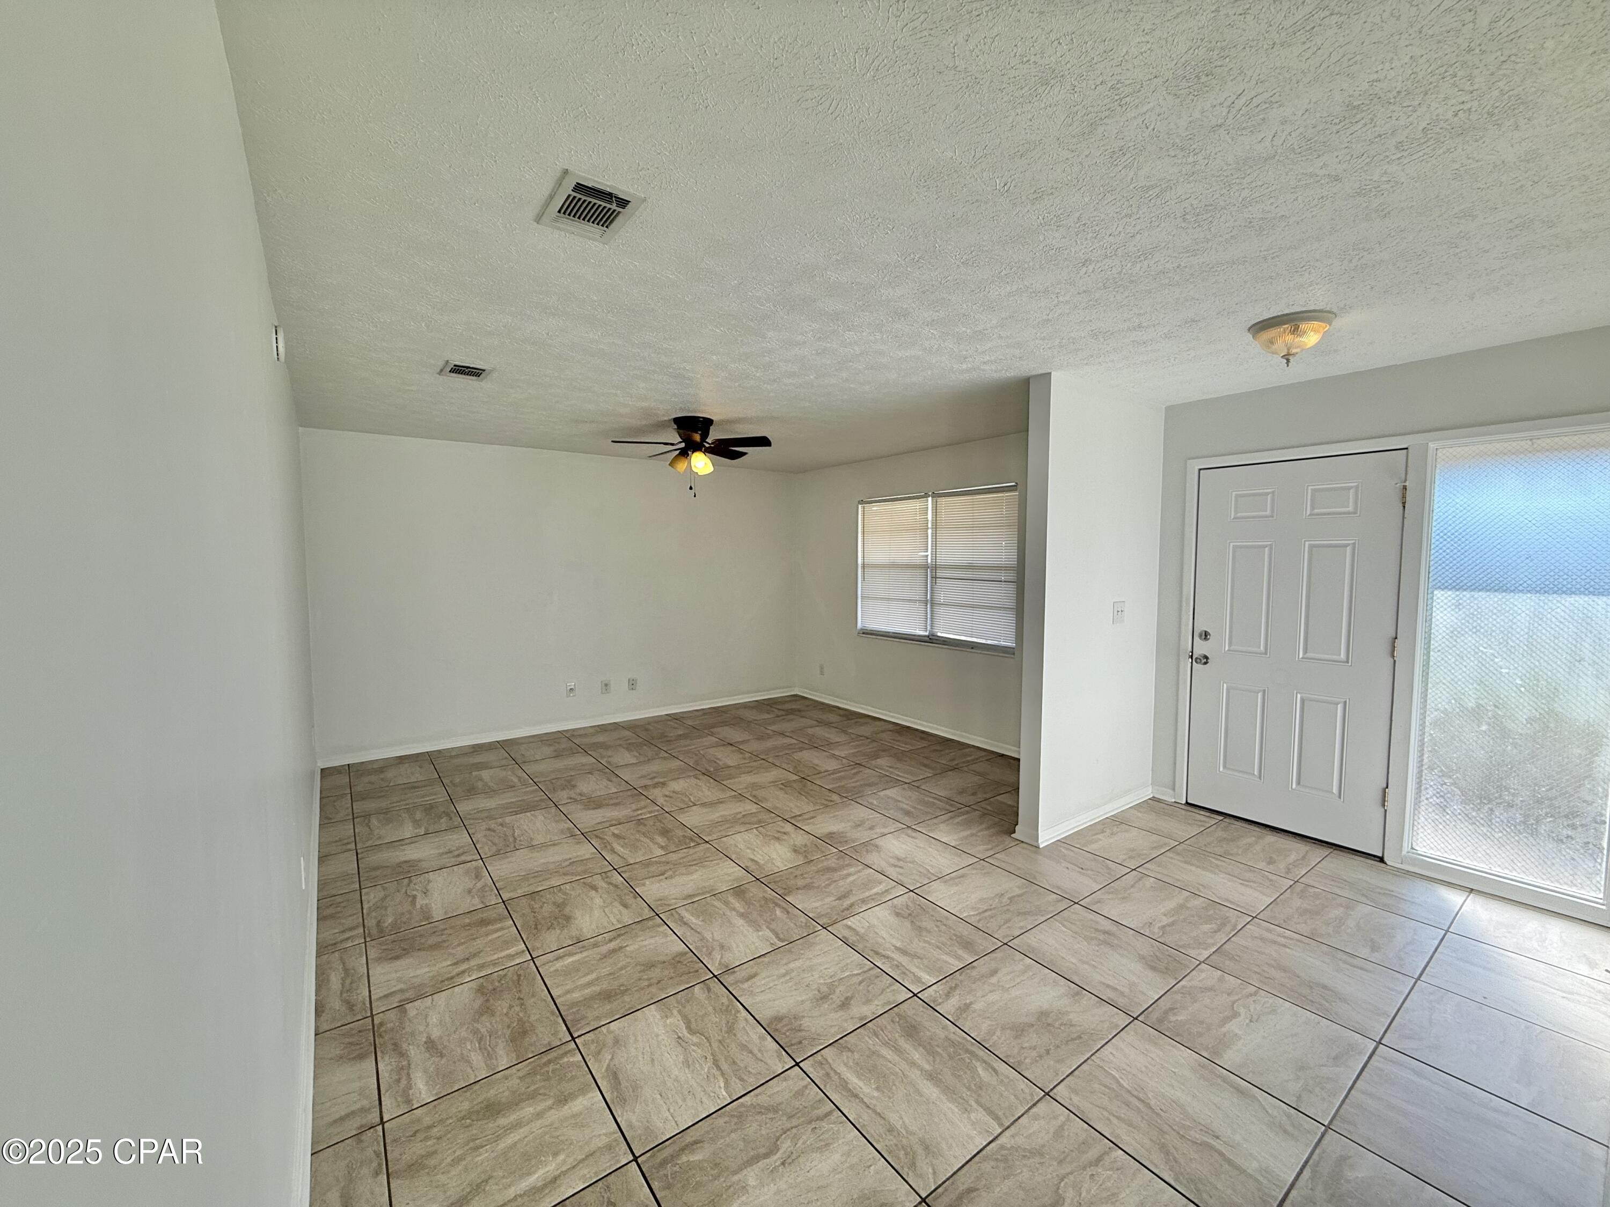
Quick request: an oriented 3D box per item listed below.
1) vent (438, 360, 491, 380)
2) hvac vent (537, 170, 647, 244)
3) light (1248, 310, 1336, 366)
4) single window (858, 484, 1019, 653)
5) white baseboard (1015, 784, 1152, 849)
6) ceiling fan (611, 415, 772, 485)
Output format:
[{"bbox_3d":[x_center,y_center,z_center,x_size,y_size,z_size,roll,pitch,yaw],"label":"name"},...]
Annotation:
[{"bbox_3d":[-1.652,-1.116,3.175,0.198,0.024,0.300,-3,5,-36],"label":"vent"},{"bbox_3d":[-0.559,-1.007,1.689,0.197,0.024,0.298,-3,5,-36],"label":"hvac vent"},{"bbox_3d":[1.864,-0.999,2.505,0.275,0.165,0.275,-3,5,-36],"label":"light"},{"bbox_3d":[1.068,-0.290,5.603,0.100,1.310,1.790,-3,5,-36],"label":"single window"},{"bbox_3d":[1.672,1.205,3.841,1.210,0.080,0.170,-3,5,-36],"label":"white baseboard"},{"bbox_3d":[-0.733,-0.973,4.307,1.050,0.480,1.050,-1,4,-7],"label":"ceiling fan"}]

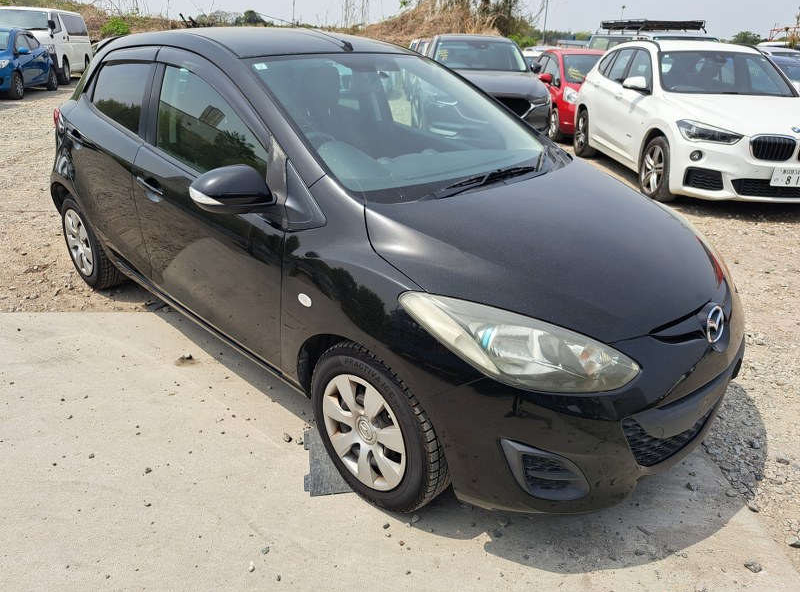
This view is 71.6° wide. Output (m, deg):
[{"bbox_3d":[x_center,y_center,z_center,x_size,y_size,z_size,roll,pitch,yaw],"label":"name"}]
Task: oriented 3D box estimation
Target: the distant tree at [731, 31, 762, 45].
[{"bbox_3d":[36.912,-26.167,58.945,3.600,4.200,3.600,2,24,0],"label":"distant tree"}]

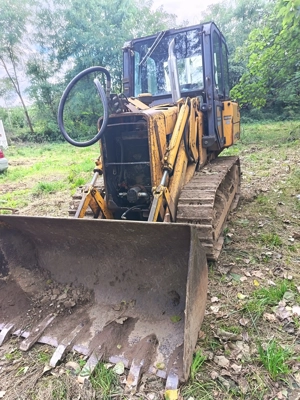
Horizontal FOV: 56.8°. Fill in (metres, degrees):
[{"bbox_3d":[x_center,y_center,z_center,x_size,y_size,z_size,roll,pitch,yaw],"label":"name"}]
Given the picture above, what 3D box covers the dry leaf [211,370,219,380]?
[{"bbox_3d":[0.413,1.117,1.767,0.047,0.020,0.043,7,19,38],"label":"dry leaf"}]

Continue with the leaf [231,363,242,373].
[{"bbox_3d":[0.594,1.148,1.895,0.072,0.018,0.042,0,17,17],"label":"leaf"}]

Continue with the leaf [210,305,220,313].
[{"bbox_3d":[0.587,0.979,2.489,0.084,0.018,0.071,-2,16,13],"label":"leaf"}]

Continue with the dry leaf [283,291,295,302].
[{"bbox_3d":[1.285,0.892,2.563,0.095,0.018,0.126,3,18,27],"label":"dry leaf"}]

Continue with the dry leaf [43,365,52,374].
[{"bbox_3d":[-0.716,1.172,1.924,0.062,0.025,0.043,-15,18,-34],"label":"dry leaf"}]

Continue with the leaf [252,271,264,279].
[{"bbox_3d":[1.114,0.763,2.855,0.128,0.030,0.082,6,18,36],"label":"leaf"}]

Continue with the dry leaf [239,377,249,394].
[{"bbox_3d":[0.571,1.124,1.679,0.051,0.025,0.096,-4,15,3],"label":"dry leaf"}]

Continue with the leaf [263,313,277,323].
[{"bbox_3d":[0.959,0.942,2.228,0.093,0.030,0.072,2,16,24],"label":"leaf"}]

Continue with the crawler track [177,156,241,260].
[{"bbox_3d":[1.107,-0.077,4.524,0.415,0.832,3.251,2,17,23],"label":"crawler track"}]

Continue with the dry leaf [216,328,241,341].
[{"bbox_3d":[0.593,1.008,2.061,0.179,0.050,0.049,2,16,26],"label":"dry leaf"}]

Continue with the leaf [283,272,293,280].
[{"bbox_3d":[1.374,0.765,2.762,0.074,0.030,0.083,-15,18,-33],"label":"leaf"}]

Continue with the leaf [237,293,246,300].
[{"bbox_3d":[0.869,0.913,2.626,0.076,0.018,0.057,0,17,18],"label":"leaf"}]

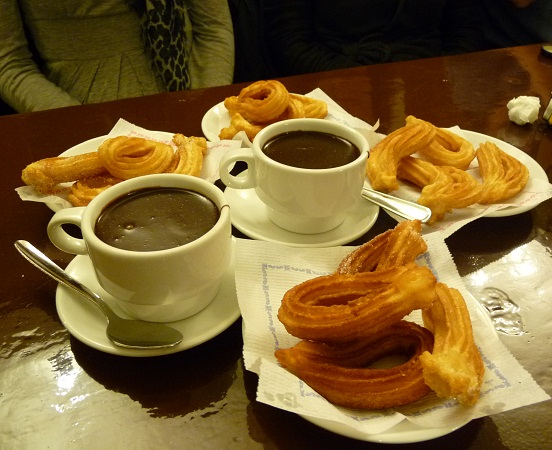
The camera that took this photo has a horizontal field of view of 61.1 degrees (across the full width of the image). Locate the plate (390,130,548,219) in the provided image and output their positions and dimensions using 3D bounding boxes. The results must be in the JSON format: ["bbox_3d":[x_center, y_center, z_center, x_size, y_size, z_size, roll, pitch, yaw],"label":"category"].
[{"bbox_3d":[0.185,-0.052,0.483,0.174,0.021,0.174,0,38,0],"label":"plate"}]

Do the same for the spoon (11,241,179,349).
[{"bbox_3d":[-0.129,0.049,0.324,0.151,0.019,0.033,25,43,17],"label":"spoon"}]

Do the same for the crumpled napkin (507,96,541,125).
[{"bbox_3d":[0.314,-0.147,0.598,0.039,0.035,0.037,0,38,0],"label":"crumpled napkin"}]

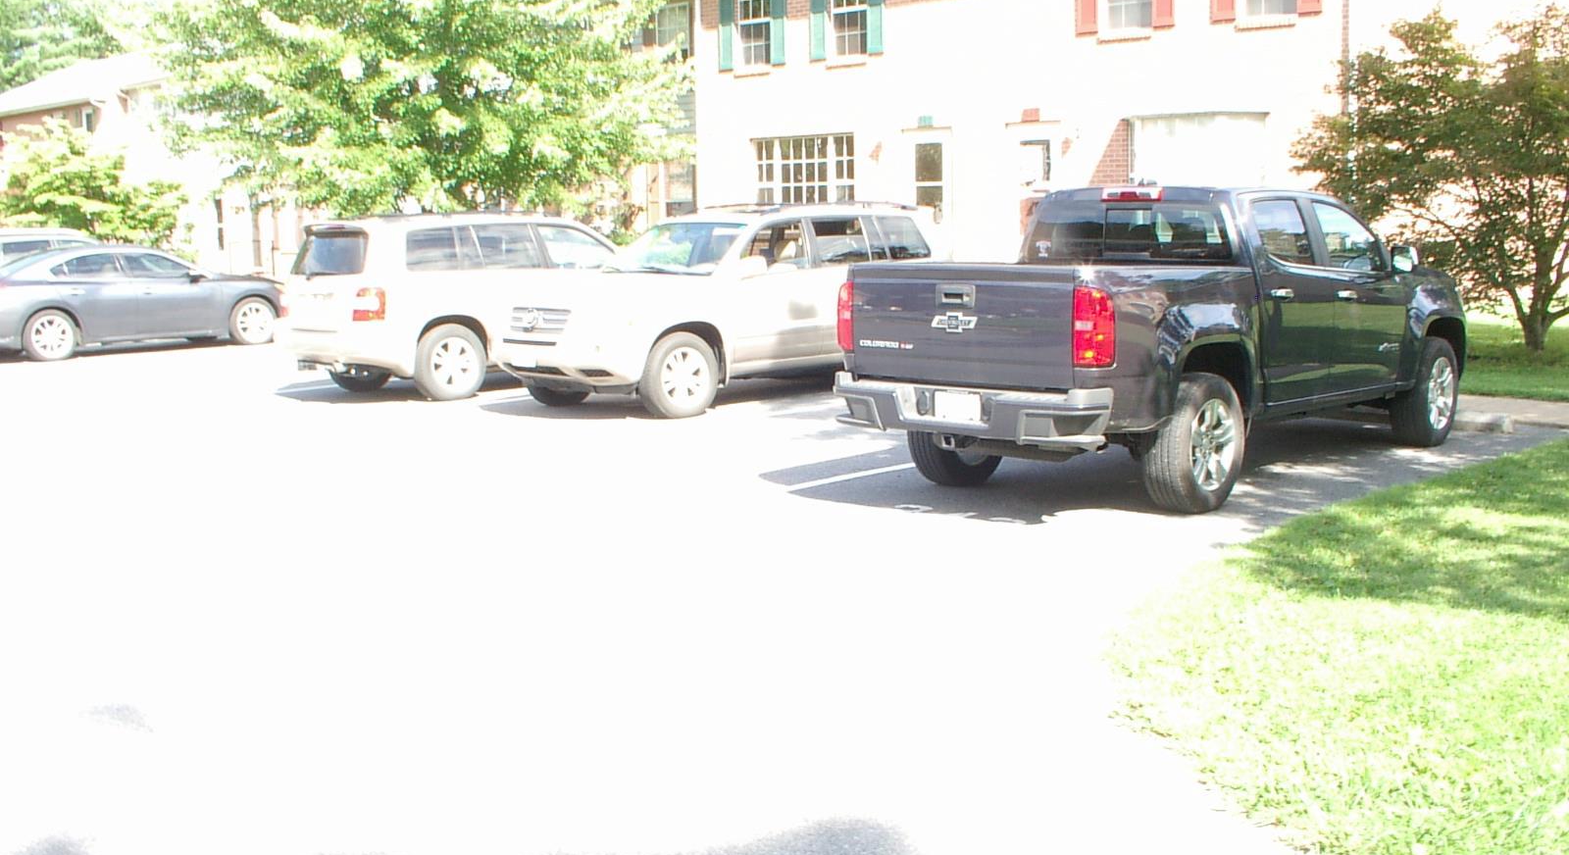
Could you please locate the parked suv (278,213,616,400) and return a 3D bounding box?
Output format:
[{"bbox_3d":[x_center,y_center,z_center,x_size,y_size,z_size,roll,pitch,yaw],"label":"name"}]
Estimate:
[{"bbox_3d":[-2.877,-1.327,17.730,1.830,1.730,4.690,6,9,43],"label":"parked suv"}]

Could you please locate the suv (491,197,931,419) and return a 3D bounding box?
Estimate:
[{"bbox_3d":[-0.456,-1.139,15.385,1.830,1.730,4.690,6,9,44],"label":"suv"}]

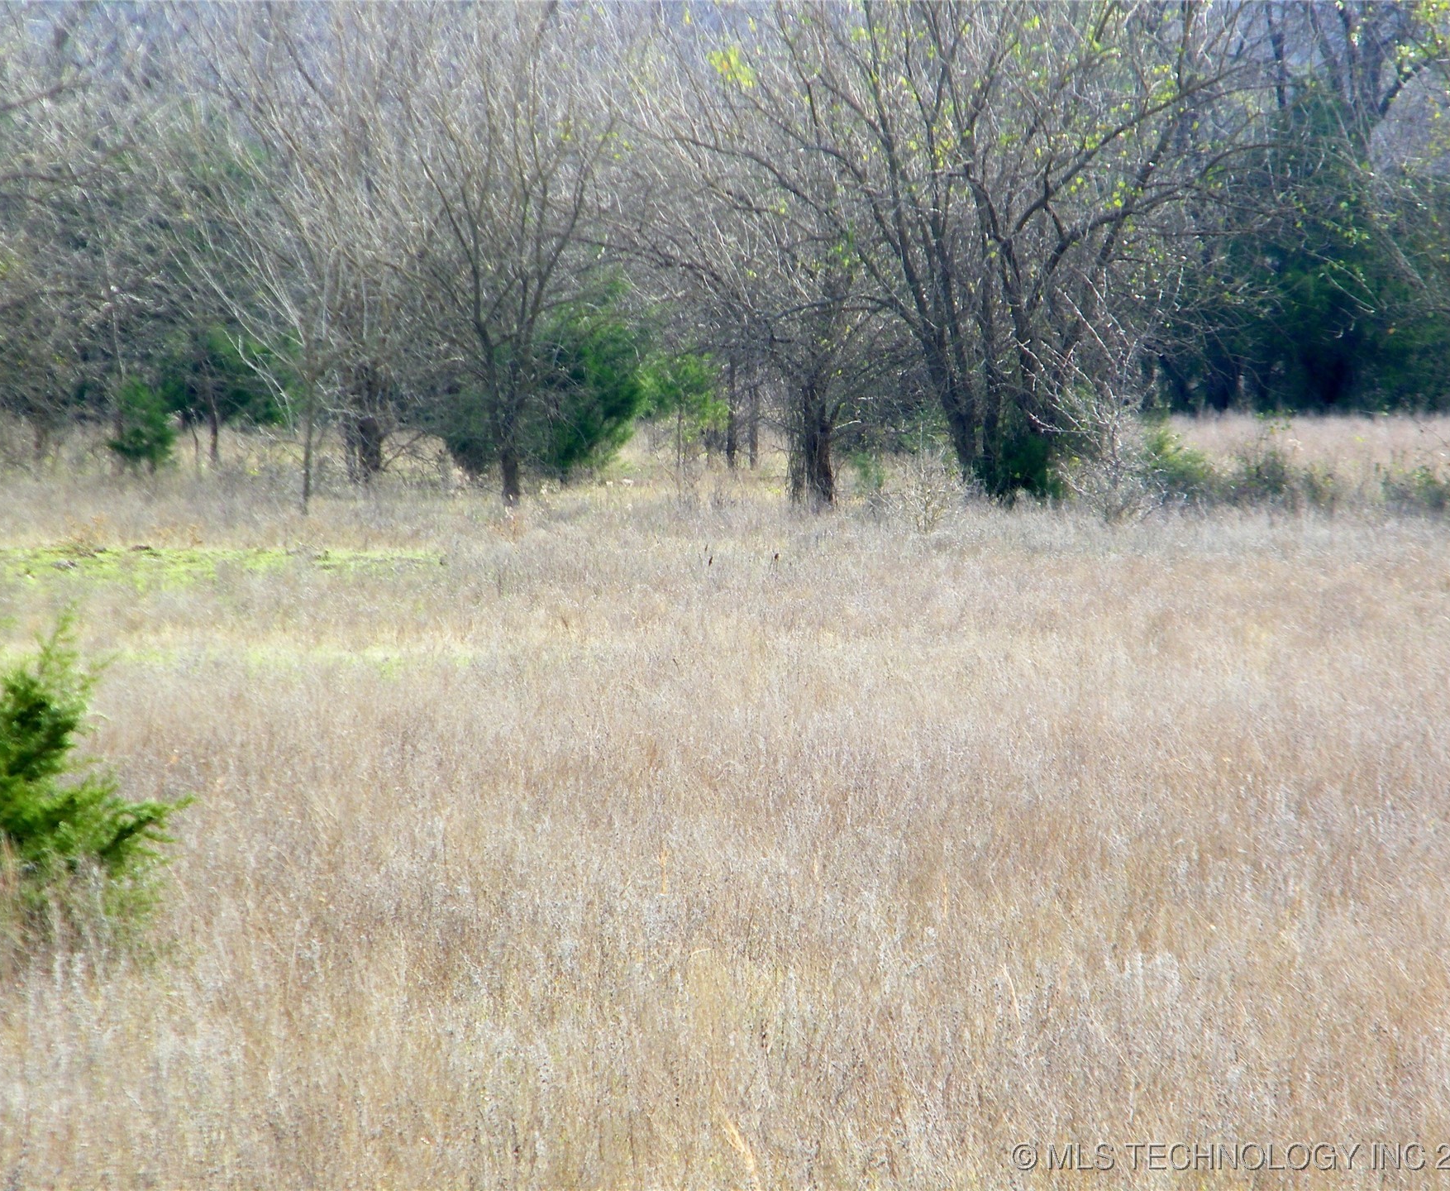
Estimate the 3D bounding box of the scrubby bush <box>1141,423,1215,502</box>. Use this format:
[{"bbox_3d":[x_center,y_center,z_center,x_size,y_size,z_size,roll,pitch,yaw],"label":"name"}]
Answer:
[{"bbox_3d":[5.652,-1.649,138.000,0.950,1.020,0.920,0,1,0],"label":"scrubby bush"}]

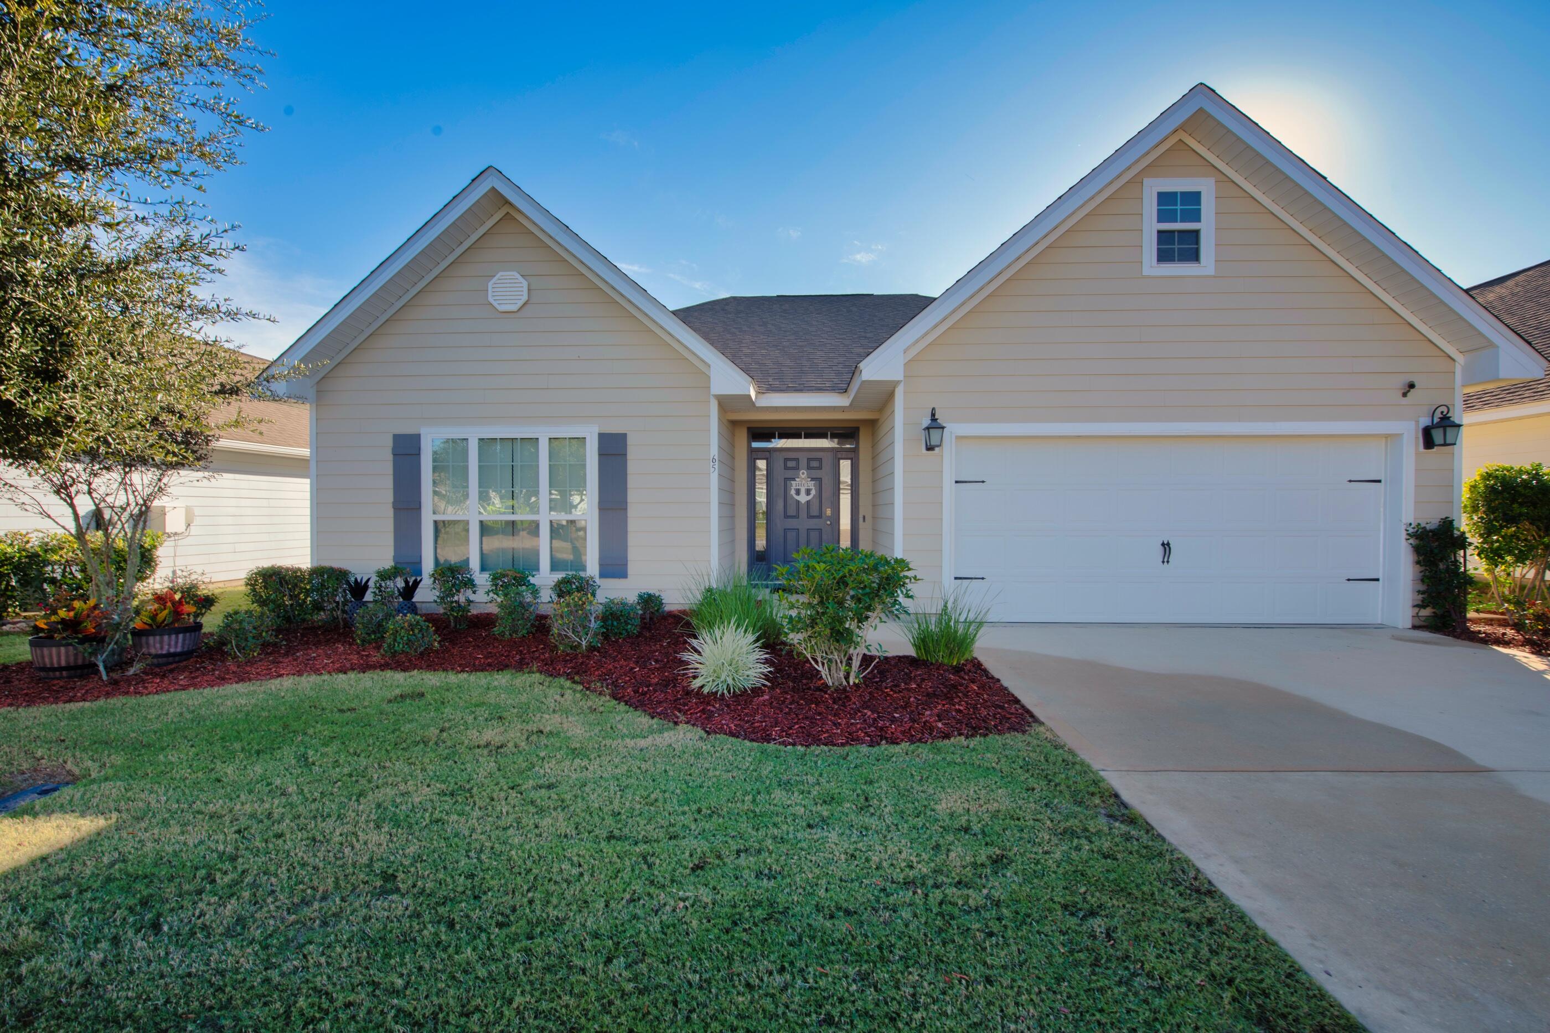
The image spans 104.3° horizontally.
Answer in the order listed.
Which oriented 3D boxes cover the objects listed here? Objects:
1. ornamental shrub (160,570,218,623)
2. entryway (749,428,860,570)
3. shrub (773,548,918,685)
[{"bbox_3d":[-5.640,0.775,5.800,0.420,0.525,0.420,0,1,2],"label":"ornamental shrub"},{"bbox_3d":[0.433,-0.129,9.132,1.699,2.453,0.300,0,1,2],"label":"entryway"},{"bbox_3d":[0.550,0.758,4.683,1.090,1.065,1.000,0,1,2],"label":"shrub"}]

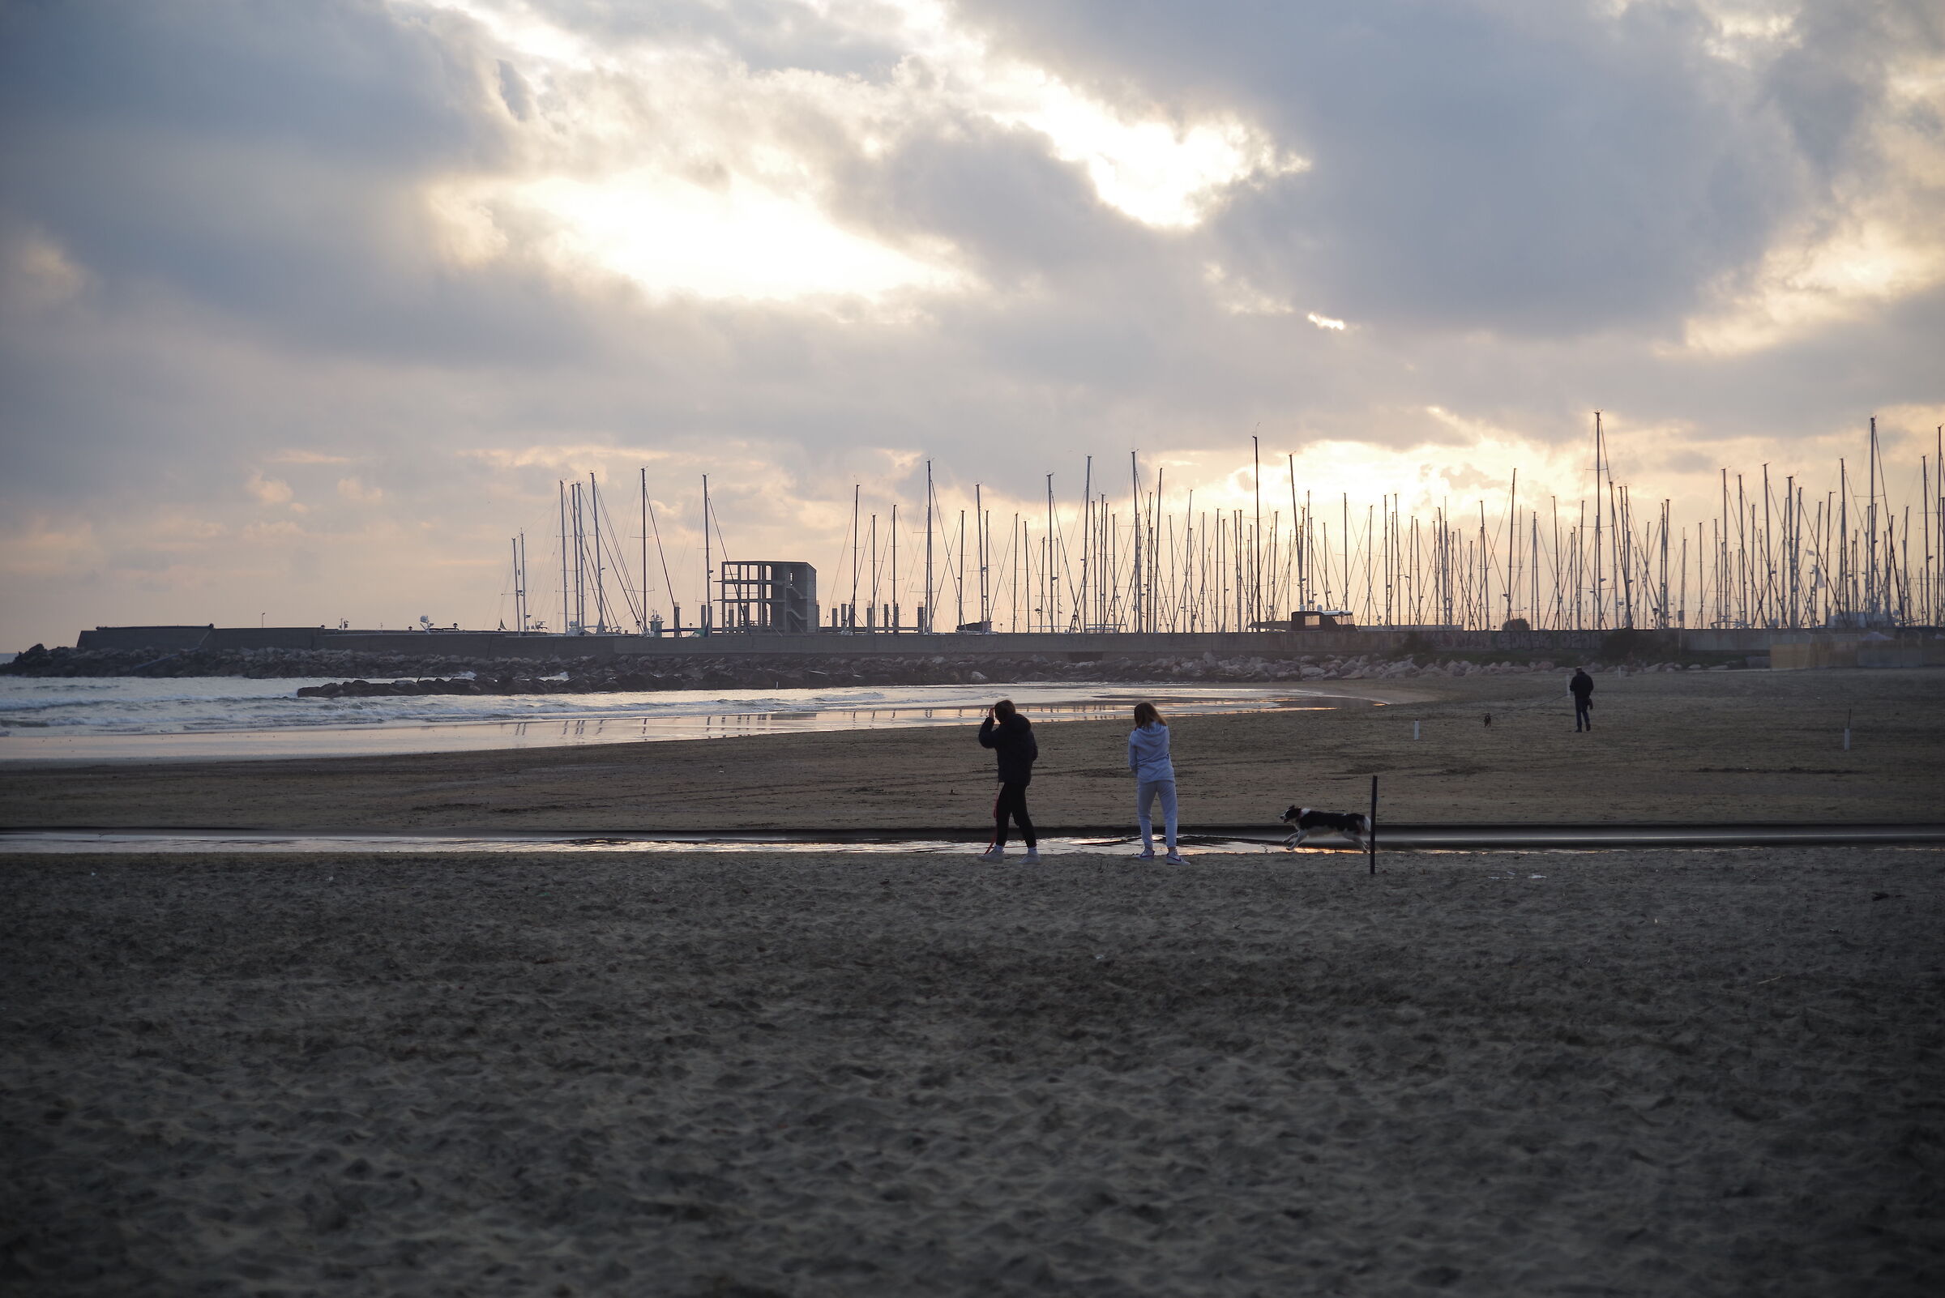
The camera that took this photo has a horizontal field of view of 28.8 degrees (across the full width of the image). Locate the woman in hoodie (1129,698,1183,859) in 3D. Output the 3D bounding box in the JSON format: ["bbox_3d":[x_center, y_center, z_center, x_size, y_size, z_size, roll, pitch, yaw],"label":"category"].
[{"bbox_3d":[1.861,1.372,38.600,0.540,1.650,0.450,0,0,-13],"label":"woman in hoodie"}]

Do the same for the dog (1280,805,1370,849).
[{"bbox_3d":[3.797,1.933,40.600,0.990,0.510,0.280,0,0,3],"label":"dog"}]

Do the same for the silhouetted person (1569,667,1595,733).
[{"bbox_3d":[16.450,1.373,102.000,0.600,1.760,0.450,0,0,-14],"label":"silhouetted person"}]

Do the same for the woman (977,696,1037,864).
[{"bbox_3d":[0.368,1.366,39.000,0.580,1.670,0.550,0,0,34],"label":"woman"}]

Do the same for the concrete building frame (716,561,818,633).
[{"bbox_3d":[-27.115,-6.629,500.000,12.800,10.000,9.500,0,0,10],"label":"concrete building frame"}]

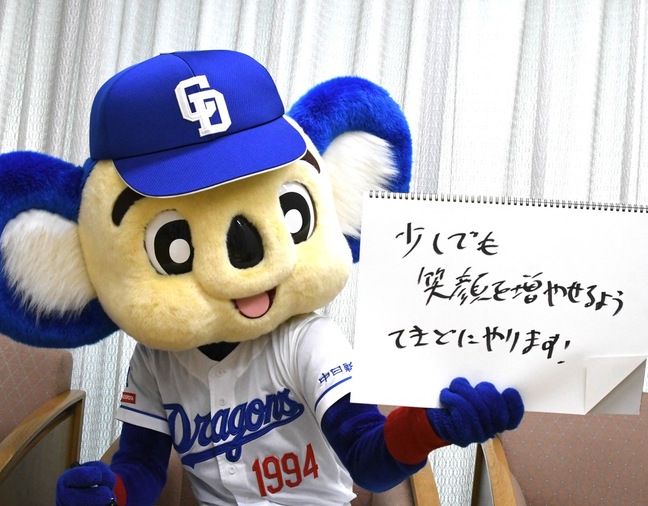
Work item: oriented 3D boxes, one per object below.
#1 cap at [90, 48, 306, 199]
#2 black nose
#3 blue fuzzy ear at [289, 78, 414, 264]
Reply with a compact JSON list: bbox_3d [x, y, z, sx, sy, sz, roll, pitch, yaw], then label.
[{"bbox_3d":[-0.230,-0.238,1.500,0.345,0.215,0.410,-13,17,-14],"label":"cap"},{"bbox_3d":[-0.123,-0.018,1.390,0.056,0.086,0.035,-13,17,-14],"label":"black nose"},{"bbox_3d":[0.048,-0.153,1.630,0.250,0.340,0.130,-13,17,-14],"label":"blue fuzzy ear"}]

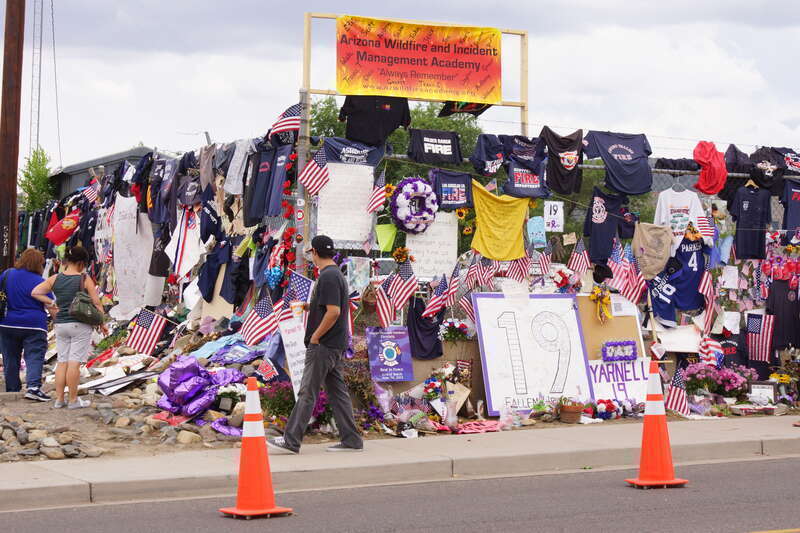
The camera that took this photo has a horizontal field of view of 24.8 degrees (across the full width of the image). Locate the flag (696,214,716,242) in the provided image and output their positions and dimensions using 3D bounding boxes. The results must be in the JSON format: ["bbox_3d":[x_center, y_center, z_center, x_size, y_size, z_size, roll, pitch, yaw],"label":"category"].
[{"bbox_3d":[3.119,-0.388,18.600,0.220,0.270,0.070,0,0,-32],"label":"flag"}]

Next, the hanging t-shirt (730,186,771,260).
[{"bbox_3d":[3.723,-0.457,19.350,0.540,0.780,0.160,1,0,-28],"label":"hanging t-shirt"}]

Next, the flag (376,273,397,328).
[{"bbox_3d":[-0.126,0.327,17.000,0.200,0.500,0.130,1,0,-24],"label":"flag"}]

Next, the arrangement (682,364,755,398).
[{"bbox_3d":[3.132,1.114,17.800,0.700,0.360,0.450,1,0,-24],"label":"arrangement"}]

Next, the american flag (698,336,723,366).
[{"bbox_3d":[3.167,0.867,18.579,0.212,0.306,0.120,0,-1,-28],"label":"american flag"}]

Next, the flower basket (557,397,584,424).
[{"bbox_3d":[1.600,1.352,17.100,0.250,0.260,0.250,1,0,0],"label":"flower basket"}]

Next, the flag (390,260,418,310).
[{"bbox_3d":[0.041,0.172,16.500,0.240,0.450,0.100,0,0,-32],"label":"flag"}]

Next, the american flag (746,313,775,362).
[{"bbox_3d":[3.522,0.694,17.800,0.280,0.470,0.040,1,1,-28],"label":"american flag"}]

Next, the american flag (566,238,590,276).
[{"bbox_3d":[1.715,-0.086,17.500,0.230,0.370,0.100,1,1,-28],"label":"american flag"}]

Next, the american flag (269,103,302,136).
[{"bbox_3d":[-1.025,-1.315,16.300,0.300,0.310,0.100,0,0,-32],"label":"american flag"}]

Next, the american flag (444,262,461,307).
[{"bbox_3d":[0.490,0.168,17.000,0.180,0.420,0.120,1,0,-25],"label":"american flag"}]

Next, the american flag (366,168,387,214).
[{"bbox_3d":[-0.213,-0.679,16.500,0.180,0.410,0.100,1,1,-23],"label":"american flag"}]

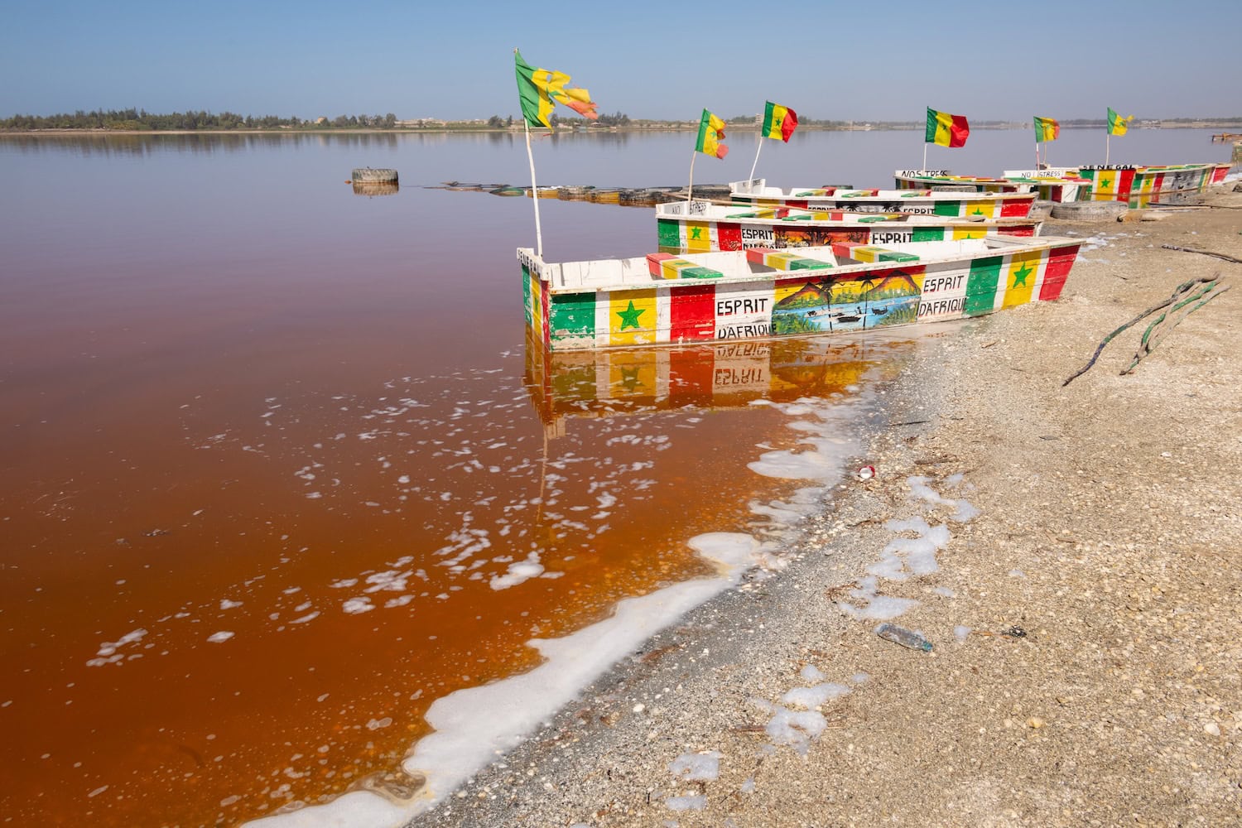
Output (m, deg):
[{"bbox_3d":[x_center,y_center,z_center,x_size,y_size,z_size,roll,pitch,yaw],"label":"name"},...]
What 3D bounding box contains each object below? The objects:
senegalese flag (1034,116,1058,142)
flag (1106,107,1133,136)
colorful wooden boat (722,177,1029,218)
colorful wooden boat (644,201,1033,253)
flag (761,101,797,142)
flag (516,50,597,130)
[{"bbox_3d":[9.305,-6.235,19.634,0.620,0.540,0.180,-9,20,-18],"label":"senegalese flag"},{"bbox_3d":[11.209,-6.575,20.155,0.650,0.570,0.180,-6,19,-19],"label":"flag"},{"bbox_3d":[4.765,-3.815,16.550,5.237,0.770,1.250,6,19,17],"label":"colorful wooden boat"},{"bbox_3d":[3.145,-2.589,12.821,5.136,0.710,1.250,7,19,19],"label":"colorful wooden boat"},{"bbox_3d":[3.002,-5.543,17.020,0.700,0.640,0.180,1,15,-26],"label":"flag"},{"bbox_3d":[-0.512,-2.554,7.057,0.700,0.580,0.180,-8,19,-24],"label":"flag"}]

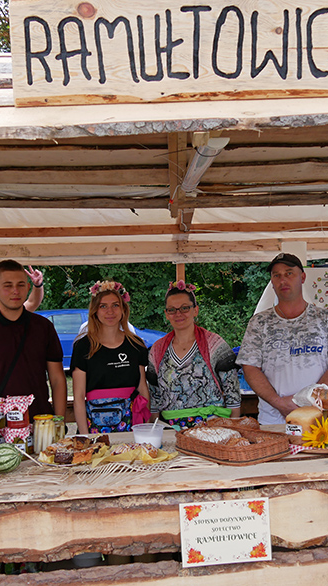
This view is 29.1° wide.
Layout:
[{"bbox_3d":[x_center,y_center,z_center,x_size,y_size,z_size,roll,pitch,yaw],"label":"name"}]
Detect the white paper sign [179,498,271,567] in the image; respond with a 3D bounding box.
[{"bbox_3d":[0.206,0.798,2.100,0.297,0.210,0.006,-3,1,-4],"label":"white paper sign"}]

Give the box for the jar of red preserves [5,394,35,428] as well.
[{"bbox_3d":[-0.584,0.481,2.550,0.107,0.118,0.105,-2,1,-5],"label":"jar of red preserves"}]

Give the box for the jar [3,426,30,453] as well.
[{"bbox_3d":[-0.590,0.586,2.544,0.095,0.112,0.095,-2,1,-12],"label":"jar"}]

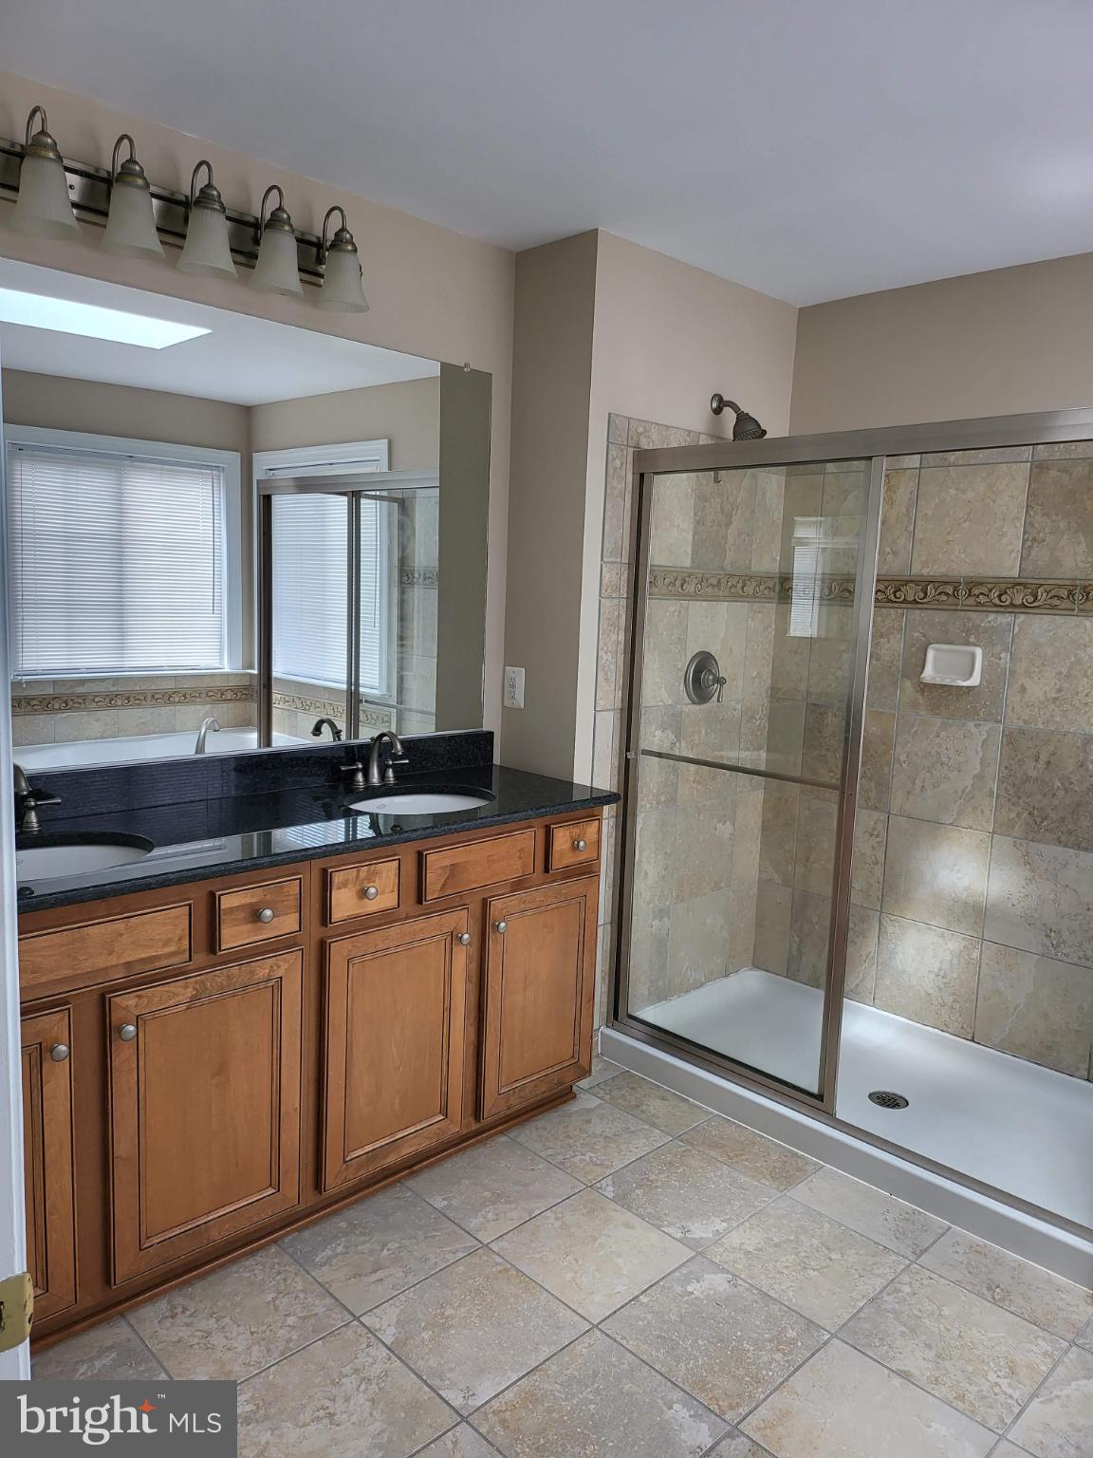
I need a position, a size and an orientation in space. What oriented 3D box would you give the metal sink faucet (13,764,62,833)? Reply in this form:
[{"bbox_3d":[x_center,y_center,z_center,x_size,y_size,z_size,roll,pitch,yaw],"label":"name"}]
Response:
[{"bbox_3d":[-1.114,0.149,2.111,0.235,0.157,0.158,-5,11,-44],"label":"metal sink faucet"}]

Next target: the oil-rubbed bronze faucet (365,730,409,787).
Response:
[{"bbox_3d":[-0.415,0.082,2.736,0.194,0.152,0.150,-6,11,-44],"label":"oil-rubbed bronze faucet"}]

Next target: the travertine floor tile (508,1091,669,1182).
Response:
[{"bbox_3d":[0.110,1.100,2.731,0.335,0.010,0.329,-6,11,-44],"label":"travertine floor tile"}]

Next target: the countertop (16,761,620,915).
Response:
[{"bbox_3d":[-0.660,0.226,2.302,1.859,0.032,0.556,-6,11,-44],"label":"countertop"}]

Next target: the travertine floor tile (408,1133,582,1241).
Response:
[{"bbox_3d":[-0.133,1.124,2.493,0.335,0.010,0.329,-6,11,-44],"label":"travertine floor tile"}]

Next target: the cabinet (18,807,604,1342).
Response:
[{"bbox_3d":[-0.687,0.671,2.373,1.828,0.876,0.532,-6,11,-44],"label":"cabinet"}]

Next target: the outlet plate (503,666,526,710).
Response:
[{"bbox_3d":[-0.101,-0.124,3.091,0.007,0.120,0.077,-6,11,-44],"label":"outlet plate"}]

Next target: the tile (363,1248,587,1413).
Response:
[{"bbox_3d":[-0.140,1.188,2.015,0.328,0.010,0.332,-5,11,-44],"label":"tile"}]

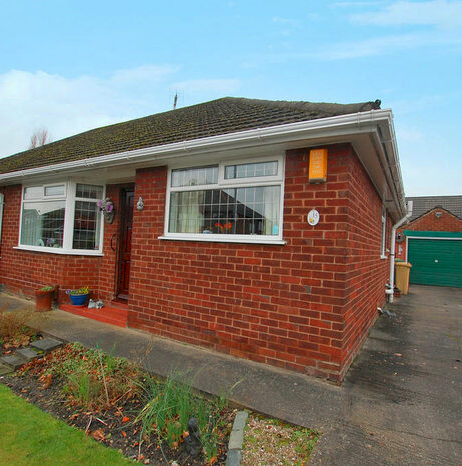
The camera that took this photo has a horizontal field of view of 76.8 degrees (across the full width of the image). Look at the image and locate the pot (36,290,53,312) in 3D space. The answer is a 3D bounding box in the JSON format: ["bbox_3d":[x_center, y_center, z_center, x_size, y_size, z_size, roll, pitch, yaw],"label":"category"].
[{"bbox_3d":[-3.242,1.190,5.078,0.270,0.320,0.270,1,-3,30],"label":"pot"}]

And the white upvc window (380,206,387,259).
[{"bbox_3d":[3.445,0.003,6.570,0.120,1.180,1.250,1,-3,32],"label":"white upvc window"}]

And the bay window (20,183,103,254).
[{"bbox_3d":[-3.489,-0.295,5.861,2.300,1.420,0.520,1,-3,30],"label":"bay window"}]

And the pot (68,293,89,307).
[{"bbox_3d":[-2.670,1.189,5.144,0.300,0.170,0.300,3,-3,0],"label":"pot"}]

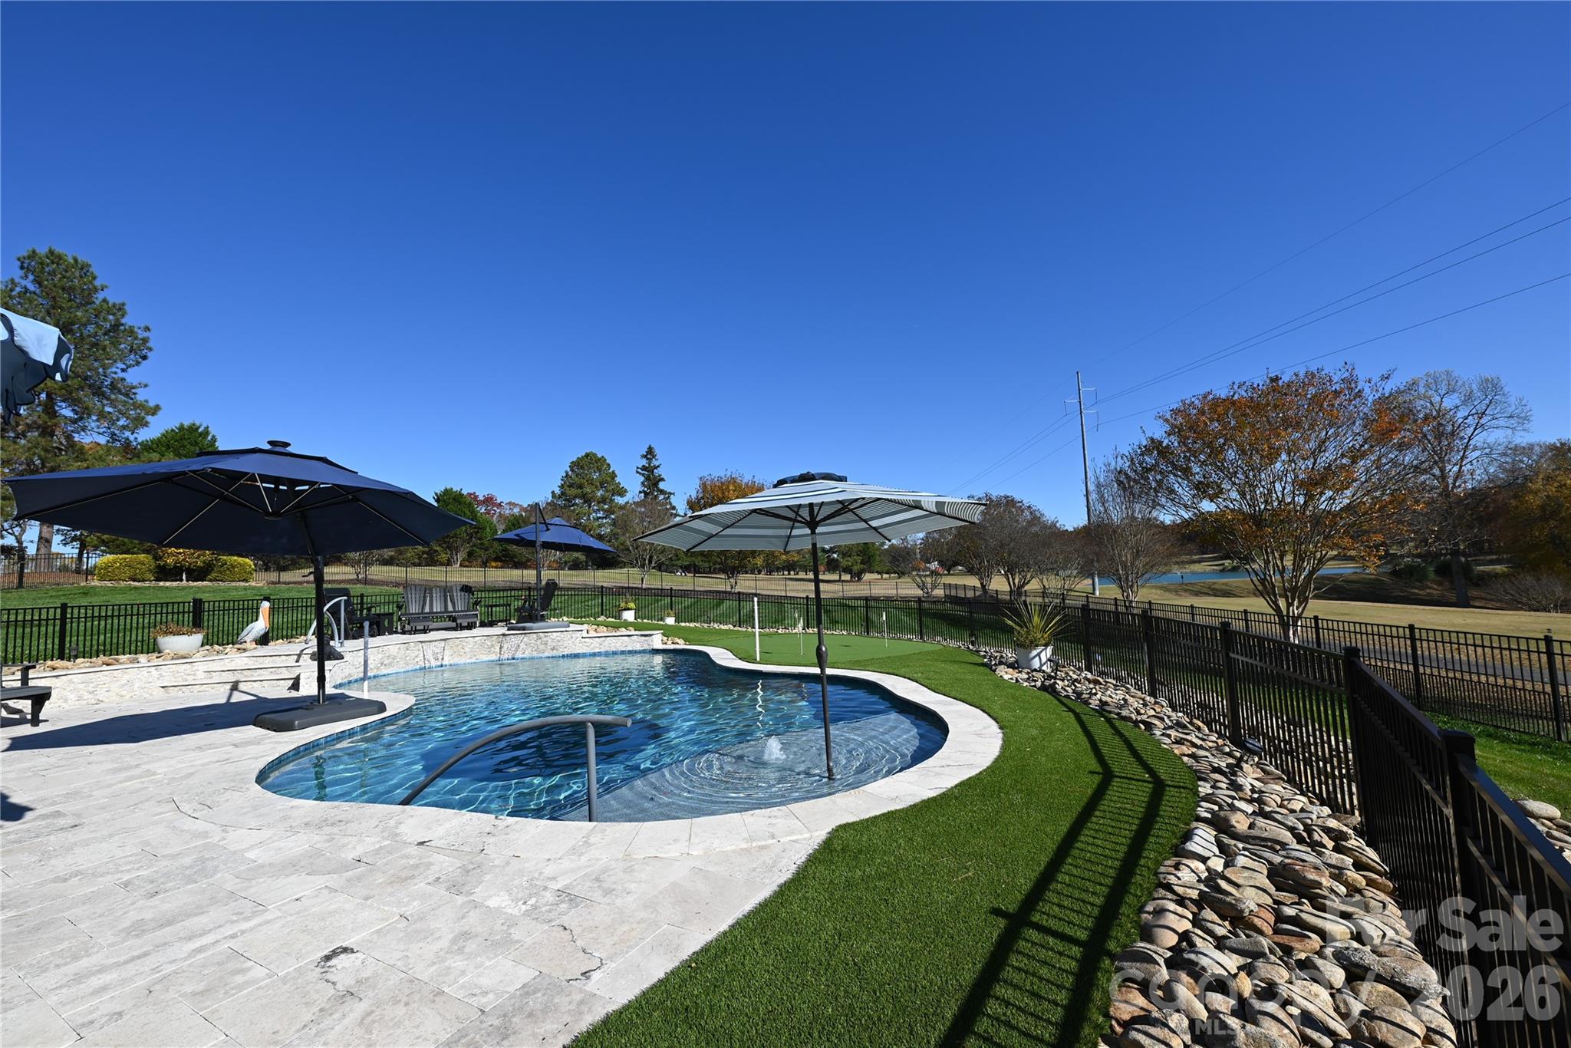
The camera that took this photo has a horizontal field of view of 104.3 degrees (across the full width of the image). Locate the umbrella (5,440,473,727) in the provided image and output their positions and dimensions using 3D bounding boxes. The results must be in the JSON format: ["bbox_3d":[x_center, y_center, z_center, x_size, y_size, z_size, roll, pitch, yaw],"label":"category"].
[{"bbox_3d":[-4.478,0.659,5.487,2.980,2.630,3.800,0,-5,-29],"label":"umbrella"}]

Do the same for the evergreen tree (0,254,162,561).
[{"bbox_3d":[-44.237,-7.065,36.843,9.500,19.930,9.500,-2,-5,0],"label":"evergreen tree"}]

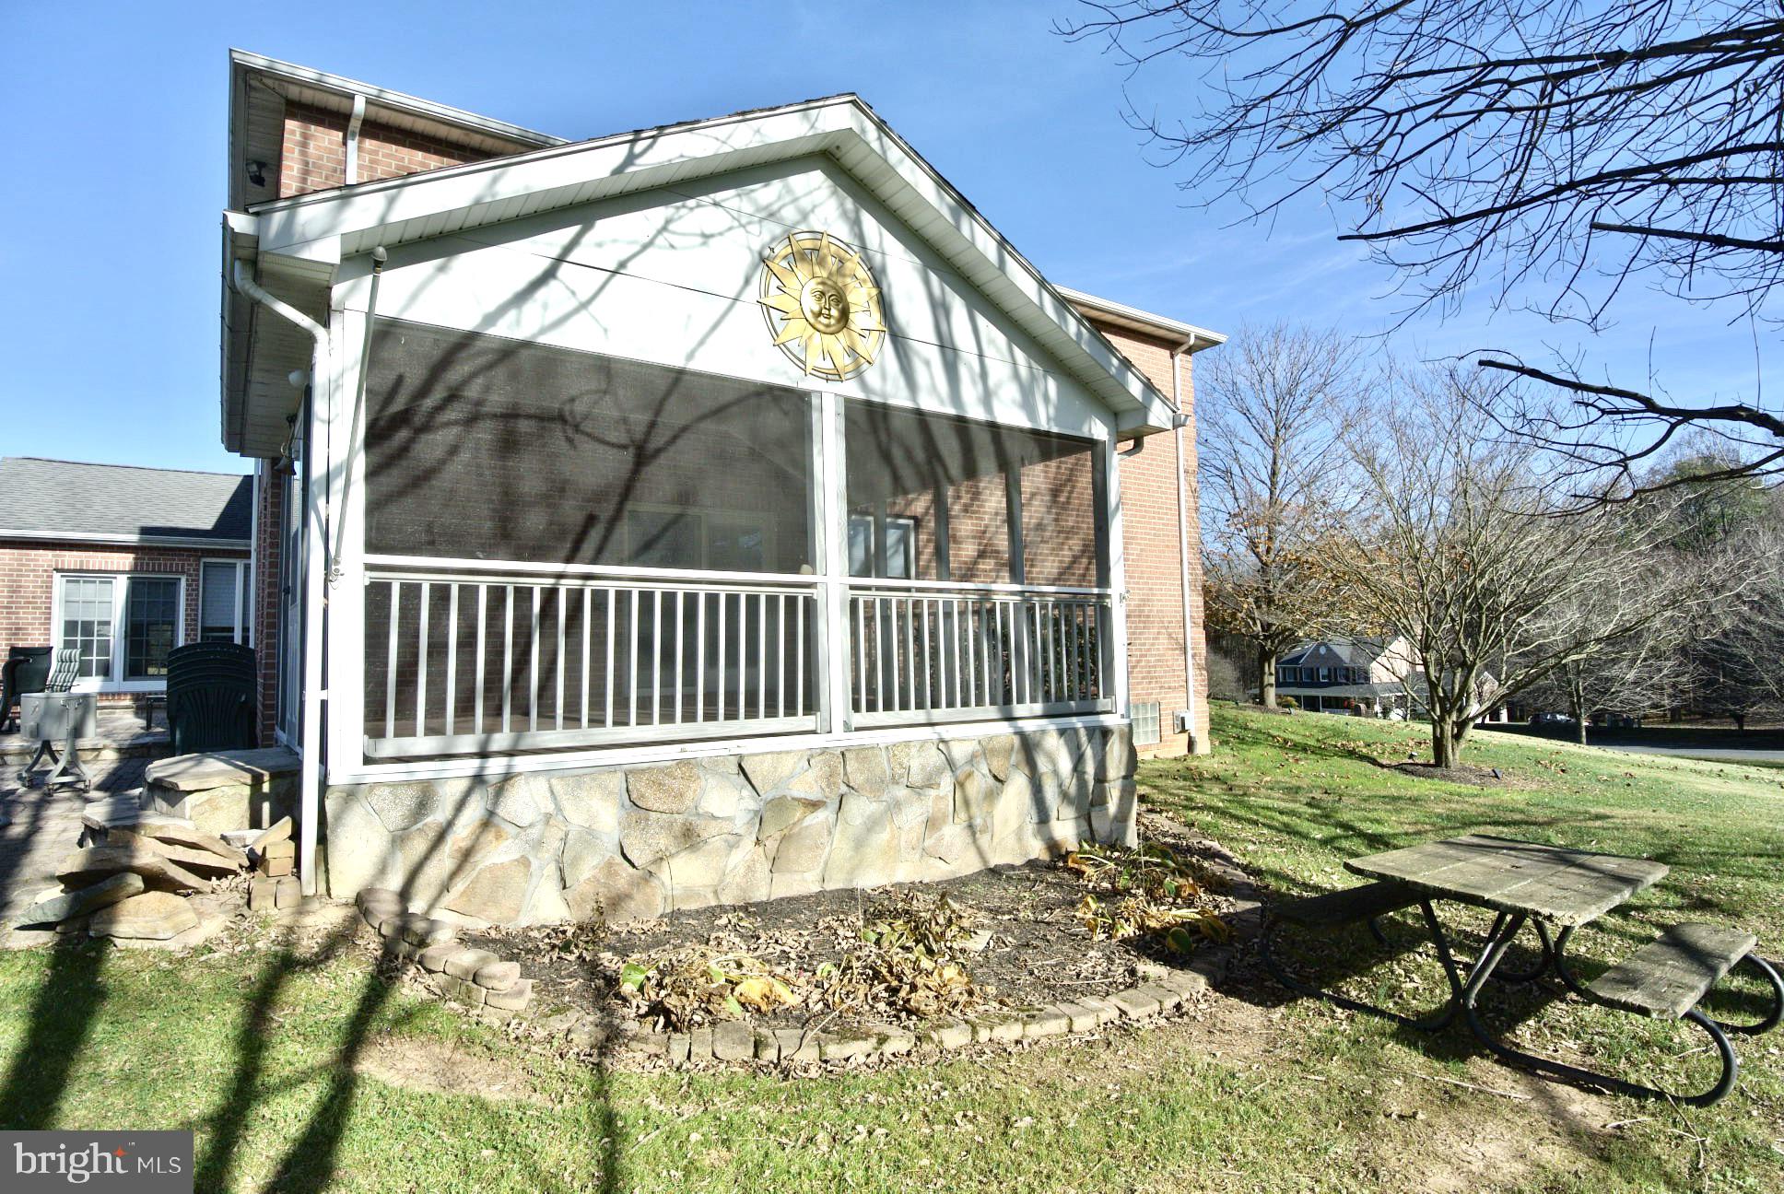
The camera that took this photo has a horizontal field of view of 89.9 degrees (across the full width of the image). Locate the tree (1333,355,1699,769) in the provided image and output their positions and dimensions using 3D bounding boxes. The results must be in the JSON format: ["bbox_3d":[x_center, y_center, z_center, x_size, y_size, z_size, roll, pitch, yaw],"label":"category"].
[{"bbox_3d":[9.366,-0.358,13.500,4.700,5.900,4.700,-4,-5,34],"label":"tree"}]

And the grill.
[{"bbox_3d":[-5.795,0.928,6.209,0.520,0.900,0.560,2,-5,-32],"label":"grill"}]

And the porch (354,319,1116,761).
[{"bbox_3d":[-1.433,-0.082,7.188,5.150,2.200,3.800,2,-5,-32],"label":"porch"}]

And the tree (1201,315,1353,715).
[{"bbox_3d":[12.040,-2.621,28.000,5.500,11.800,5.500,-3,-5,24],"label":"tree"}]

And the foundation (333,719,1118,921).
[{"bbox_3d":[-1.382,1.493,7.074,5.300,0.870,3.900,2,-5,-32],"label":"foundation"}]

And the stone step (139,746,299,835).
[{"bbox_3d":[-3.849,1.135,5.172,0.780,0.320,1.700,2,-5,-32],"label":"stone step"}]

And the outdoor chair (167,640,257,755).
[{"bbox_3d":[-5.118,0.878,6.706,0.570,1.060,0.660,2,-5,-32],"label":"outdoor chair"}]

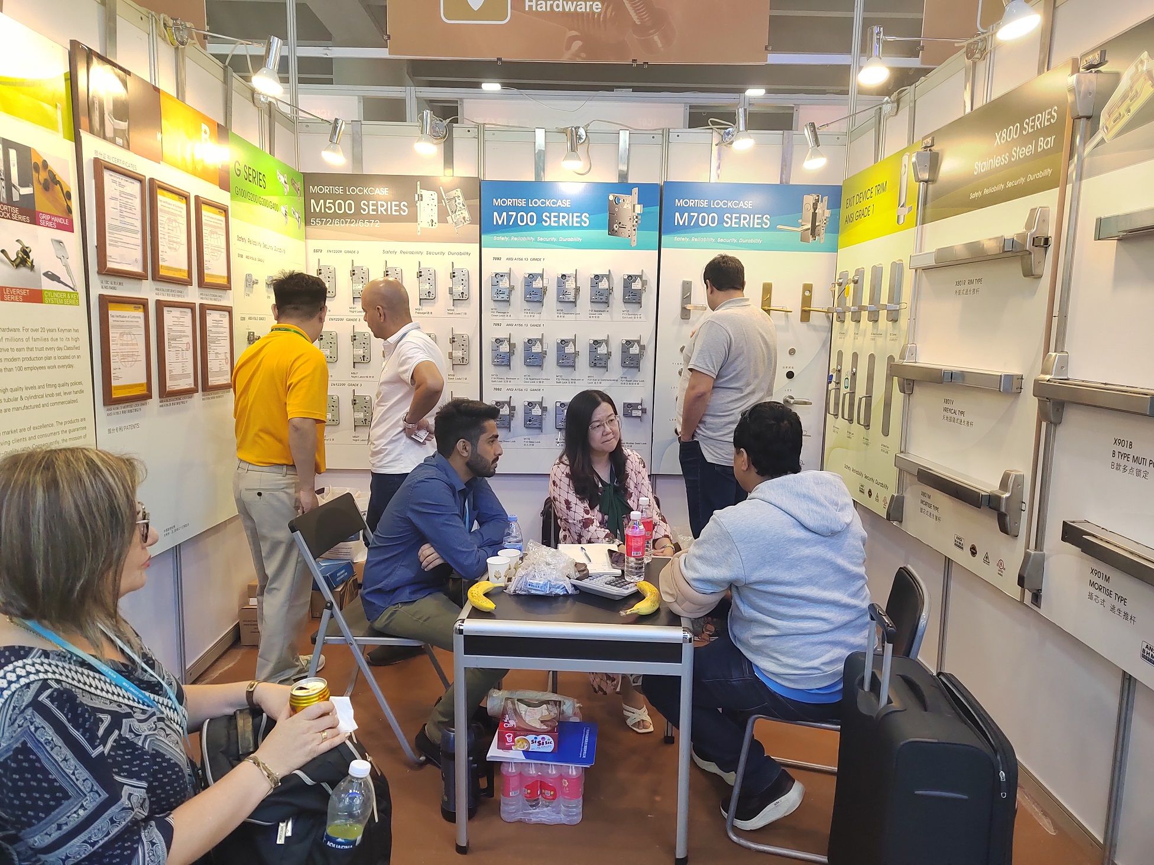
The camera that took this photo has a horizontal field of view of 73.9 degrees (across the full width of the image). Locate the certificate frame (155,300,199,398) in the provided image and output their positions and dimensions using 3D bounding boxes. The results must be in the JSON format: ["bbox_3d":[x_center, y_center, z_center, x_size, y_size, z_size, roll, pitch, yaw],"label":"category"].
[{"bbox_3d":[-1.465,-0.306,2.821,0.025,0.342,0.240,1,8,0],"label":"certificate frame"}]

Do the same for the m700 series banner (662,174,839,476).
[{"bbox_3d":[0.950,-0.549,4.262,0.955,1.610,0.030,1,8,0],"label":"m700 series banner"}]

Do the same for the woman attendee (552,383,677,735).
[{"bbox_3d":[0.123,0.449,2.903,0.460,1.210,0.620,0,8,-8],"label":"woman attendee"}]

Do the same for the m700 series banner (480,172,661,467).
[{"bbox_3d":[-0.048,-0.559,4.275,0.972,1.605,0.030,1,8,-1],"label":"m700 series banner"}]

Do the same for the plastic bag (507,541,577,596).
[{"bbox_3d":[-0.103,0.400,2.296,0.200,0.130,0.160,1,8,-1],"label":"plastic bag"}]

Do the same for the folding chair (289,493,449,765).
[{"bbox_3d":[-0.706,0.664,2.712,0.455,0.805,0.455,2,8,5],"label":"folding chair"}]

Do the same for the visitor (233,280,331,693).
[{"bbox_3d":[-1.158,0.183,3.122,0.470,1.640,0.340,4,8,21],"label":"visitor"}]

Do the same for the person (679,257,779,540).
[{"bbox_3d":[0.655,0.120,3.396,0.510,1.750,0.360,-5,10,-41],"label":"person"}]

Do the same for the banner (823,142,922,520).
[{"bbox_3d":[1.440,-0.490,3.796,0.030,1.610,0.955,1,8,-1],"label":"banner"}]

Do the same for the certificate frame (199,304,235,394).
[{"bbox_3d":[-1.468,-0.344,3.131,0.020,0.340,0.255,1,8,-1],"label":"certificate frame"}]

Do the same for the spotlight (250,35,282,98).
[{"bbox_3d":[-1.047,-1.238,2.592,0.107,0.185,0.107,18,0,-24],"label":"spotlight"}]

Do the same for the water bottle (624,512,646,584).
[{"bbox_3d":[0.182,0.352,2.395,0.062,0.220,0.062,1,8,0],"label":"water bottle"}]

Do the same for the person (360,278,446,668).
[{"bbox_3d":[-0.735,0.173,3.287,0.350,1.640,0.480,3,8,11],"label":"person"}]

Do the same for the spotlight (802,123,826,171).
[{"bbox_3d":[1.101,-1.327,3.554,0.107,0.185,0.107,-17,-2,31],"label":"spotlight"}]

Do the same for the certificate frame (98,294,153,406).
[{"bbox_3d":[-1.467,-0.270,2.505,0.025,0.342,0.245,1,8,0],"label":"certificate frame"}]

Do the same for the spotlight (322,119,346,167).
[{"bbox_3d":[-1.188,-1.414,3.741,0.120,0.235,0.120,15,7,-2],"label":"spotlight"}]

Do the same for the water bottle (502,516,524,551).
[{"bbox_3d":[-0.214,0.350,2.586,0.064,0.155,0.064,1,8,0],"label":"water bottle"}]

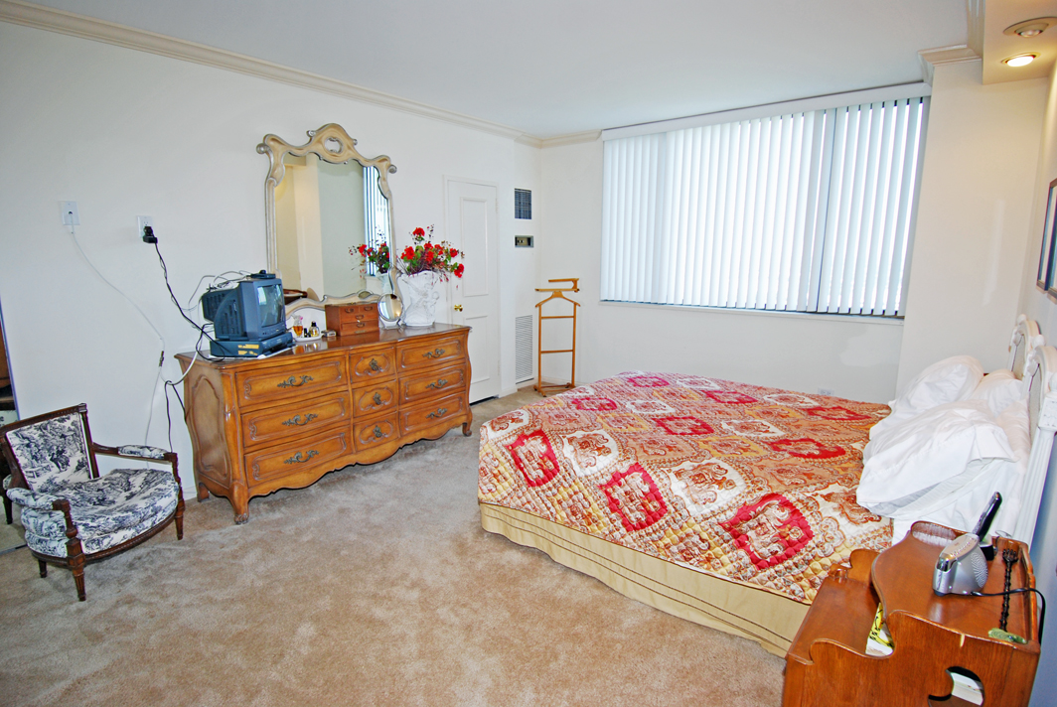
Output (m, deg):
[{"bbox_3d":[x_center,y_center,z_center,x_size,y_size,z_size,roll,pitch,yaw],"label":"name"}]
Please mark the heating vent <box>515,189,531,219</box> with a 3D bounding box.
[{"bbox_3d":[-0.045,-1.495,5.308,0.025,0.280,0.277,8,14,37],"label":"heating vent"}]

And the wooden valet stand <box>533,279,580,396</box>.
[{"bbox_3d":[0.288,-0.173,5.352,0.455,1.150,0.290,-4,12,-16],"label":"wooden valet stand"}]

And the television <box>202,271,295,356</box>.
[{"bbox_3d":[-1.682,-0.226,3.139,0.370,0.430,0.360,1,11,7],"label":"television"}]

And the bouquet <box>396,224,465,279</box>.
[{"bbox_3d":[-0.764,-0.787,4.130,0.380,0.420,0.480,8,14,37],"label":"bouquet"}]

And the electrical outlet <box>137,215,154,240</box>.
[{"bbox_3d":[-2.043,-0.674,2.831,0.014,0.116,0.070,8,14,37],"label":"electrical outlet"}]

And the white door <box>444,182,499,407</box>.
[{"bbox_3d":[-0.494,-0.520,4.913,0.050,2.050,0.630,8,14,37],"label":"white door"}]

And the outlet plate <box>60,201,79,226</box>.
[{"bbox_3d":[-2.232,-0.684,2.581,0.012,0.116,0.070,8,14,37],"label":"outlet plate"}]

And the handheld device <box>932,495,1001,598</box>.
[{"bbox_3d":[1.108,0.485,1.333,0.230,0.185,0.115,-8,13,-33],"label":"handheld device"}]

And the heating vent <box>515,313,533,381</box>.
[{"bbox_3d":[-0.031,-0.045,5.690,0.020,0.720,0.315,8,14,37],"label":"heating vent"}]

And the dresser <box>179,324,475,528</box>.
[{"bbox_3d":[-1.214,0.336,3.618,0.547,0.853,1.836,8,14,37],"label":"dresser"}]

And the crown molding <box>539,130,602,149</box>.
[{"bbox_3d":[0.379,-2.099,5.156,0.700,0.100,0.090,8,14,37],"label":"crown molding"}]

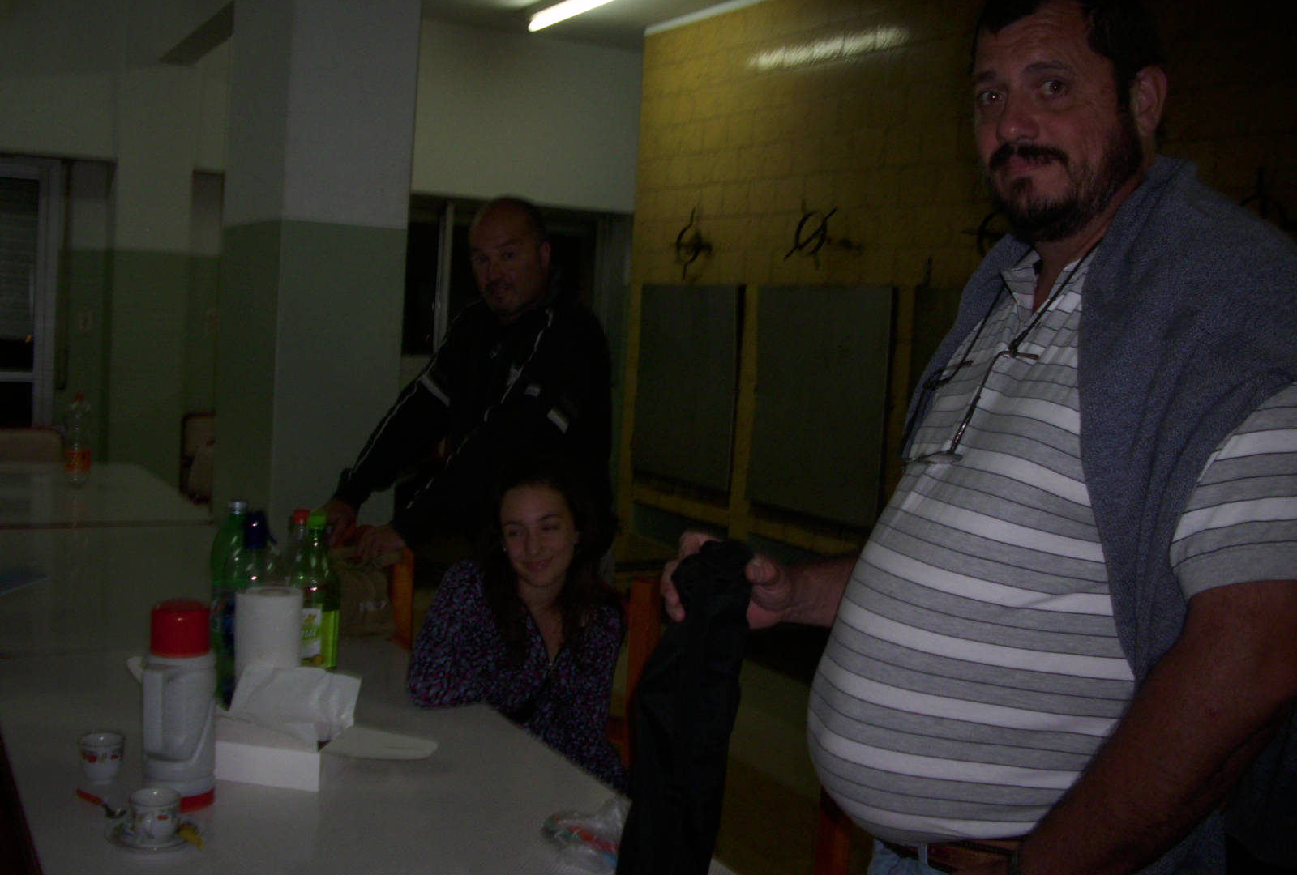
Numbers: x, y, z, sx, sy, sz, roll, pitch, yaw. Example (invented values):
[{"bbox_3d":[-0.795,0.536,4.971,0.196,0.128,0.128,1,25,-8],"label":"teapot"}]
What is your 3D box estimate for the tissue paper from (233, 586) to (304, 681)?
[{"bbox_3d":[-0.652,0.360,2.004,0.116,0.198,0.116,4,5,0],"label":"tissue paper"}]

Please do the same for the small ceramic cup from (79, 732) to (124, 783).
[{"bbox_3d":[-0.772,0.454,1.641,0.064,0.060,0.067,4,5,0],"label":"small ceramic cup"}]

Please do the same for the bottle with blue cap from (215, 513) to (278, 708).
[{"bbox_3d":[-0.681,0.291,2.001,0.098,0.330,0.098,-1,7,-35],"label":"bottle with blue cap"}]

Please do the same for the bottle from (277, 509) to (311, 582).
[{"bbox_3d":[-0.667,0.287,2.225,0.092,0.295,0.092,-1,7,-35],"label":"bottle"}]

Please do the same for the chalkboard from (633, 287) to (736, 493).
[{"bbox_3d":[0.187,-0.294,6.385,0.030,1.070,0.890,-1,7,-35],"label":"chalkboard"}]

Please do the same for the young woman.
[{"bbox_3d":[-0.243,0.631,2.108,0.520,1.190,0.650,6,7,30],"label":"young woman"}]

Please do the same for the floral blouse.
[{"bbox_3d":[-0.205,0.469,2.040,0.420,0.500,0.310,7,6,33],"label":"floral blouse"}]

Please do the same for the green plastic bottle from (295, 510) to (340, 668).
[{"bbox_3d":[-0.619,0.290,2.192,0.089,0.306,0.089,4,5,6],"label":"green plastic bottle"}]

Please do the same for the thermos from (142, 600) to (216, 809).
[{"bbox_3d":[-0.640,0.361,1.591,0.105,0.277,0.102,-3,8,-45],"label":"thermos"}]

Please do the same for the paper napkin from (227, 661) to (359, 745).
[{"bbox_3d":[-0.532,0.400,1.740,0.200,0.090,0.130,4,5,6],"label":"paper napkin"}]

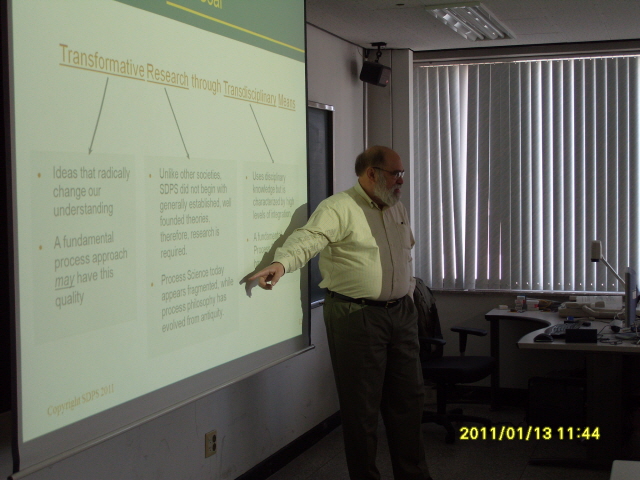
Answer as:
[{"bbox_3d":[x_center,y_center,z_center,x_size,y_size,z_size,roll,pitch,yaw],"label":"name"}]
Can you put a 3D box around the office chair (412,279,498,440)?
[{"bbox_3d":[0.810,0.770,6.197,0.640,1.060,0.630,1,3,32],"label":"office chair"}]

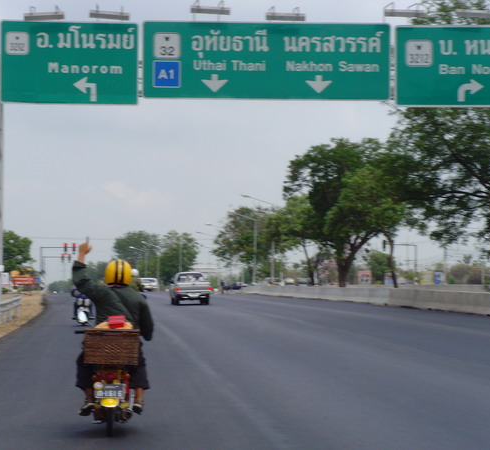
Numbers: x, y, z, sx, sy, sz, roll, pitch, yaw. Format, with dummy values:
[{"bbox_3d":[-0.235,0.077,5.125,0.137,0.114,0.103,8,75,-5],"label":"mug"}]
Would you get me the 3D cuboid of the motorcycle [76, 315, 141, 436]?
[{"bbox_3d":[-1.247,1.348,15.100,0.680,1.100,1.900,0,-2,-5],"label":"motorcycle"}]

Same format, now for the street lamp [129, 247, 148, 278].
[{"bbox_3d":[-20.050,8.378,310.000,3.200,8.700,0.400,0,-2,-6],"label":"street lamp"}]

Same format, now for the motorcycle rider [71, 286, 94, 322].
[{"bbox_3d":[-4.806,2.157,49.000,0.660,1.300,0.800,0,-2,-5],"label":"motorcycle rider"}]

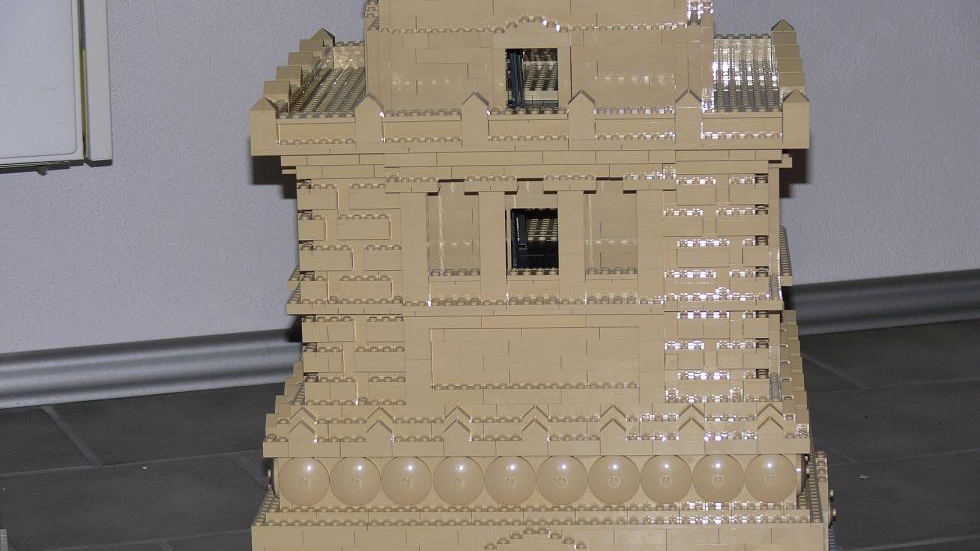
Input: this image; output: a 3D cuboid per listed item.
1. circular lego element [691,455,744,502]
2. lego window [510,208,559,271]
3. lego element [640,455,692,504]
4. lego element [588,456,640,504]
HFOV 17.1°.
[{"bbox_3d":[0.141,0.126,2.000,0.032,0.032,0.008,-1,12,4],"label":"circular lego element"},{"bbox_3d":[0.028,-0.022,2.011,0.031,0.039,0.010,-1,12,4],"label":"lego window"},{"bbox_3d":[0.108,0.126,2.001,0.032,0.032,0.009,-1,12,4],"label":"lego element"},{"bbox_3d":[0.076,0.127,2.003,0.032,0.032,0.009,-1,12,4],"label":"lego element"}]

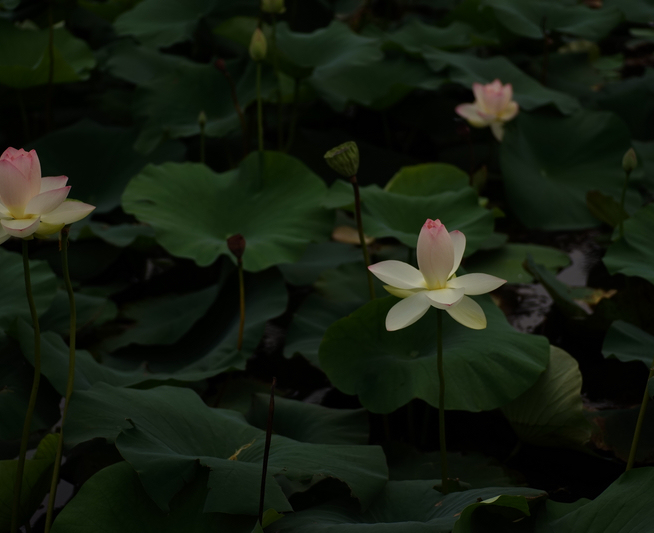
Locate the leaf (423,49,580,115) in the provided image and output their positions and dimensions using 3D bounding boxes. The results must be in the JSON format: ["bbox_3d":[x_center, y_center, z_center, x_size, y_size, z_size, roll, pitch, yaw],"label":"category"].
[{"bbox_3d":[0.419,-0.444,4.800,0.370,0.090,0.310,0,20,0],"label":"leaf"}]

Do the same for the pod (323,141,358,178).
[{"bbox_3d":[0.026,-0.195,3.650,0.062,0.055,0.060,-22,11,0],"label":"pod"}]

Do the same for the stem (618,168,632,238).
[{"bbox_3d":[0.573,-0.121,3.850,0.014,0.145,0.014,6,20,-2],"label":"stem"}]

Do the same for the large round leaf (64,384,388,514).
[{"bbox_3d":[-0.164,0.295,3.220,0.520,0.120,0.370,0,19,0],"label":"large round leaf"}]

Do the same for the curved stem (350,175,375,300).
[{"bbox_3d":[0.059,-0.048,3.300,0.014,0.220,0.014,-8,20,3],"label":"curved stem"}]

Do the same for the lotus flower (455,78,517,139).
[{"bbox_3d":[0.417,-0.408,5.200,0.165,0.145,0.155,0,19,0],"label":"lotus flower"}]

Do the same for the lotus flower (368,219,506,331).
[{"bbox_3d":[0.162,0.007,2.950,0.200,0.140,0.190,0,20,0],"label":"lotus flower"}]

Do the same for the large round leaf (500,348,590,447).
[{"bbox_3d":[0.346,0.208,3.200,0.180,0.150,0.140,0,20,0],"label":"large round leaf"}]

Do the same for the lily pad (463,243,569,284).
[{"bbox_3d":[0.460,-0.007,4.850,0.260,0.040,0.280,0,19,0],"label":"lily pad"}]

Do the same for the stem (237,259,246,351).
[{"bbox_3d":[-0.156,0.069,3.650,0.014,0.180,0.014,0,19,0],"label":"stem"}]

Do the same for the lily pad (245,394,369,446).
[{"bbox_3d":[-0.029,0.237,3.000,0.210,0.070,0.200,0,20,0],"label":"lily pad"}]

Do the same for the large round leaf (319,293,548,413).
[{"bbox_3d":[0.169,0.143,3.150,0.365,0.085,0.320,0,20,0],"label":"large round leaf"}]

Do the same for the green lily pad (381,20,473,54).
[{"bbox_3d":[0.308,-0.710,6.200,0.300,0.090,0.280,0,19,0],"label":"green lily pad"}]

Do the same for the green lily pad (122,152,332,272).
[{"bbox_3d":[-0.215,-0.113,4.280,0.440,0.120,0.400,0,27,0],"label":"green lily pad"}]

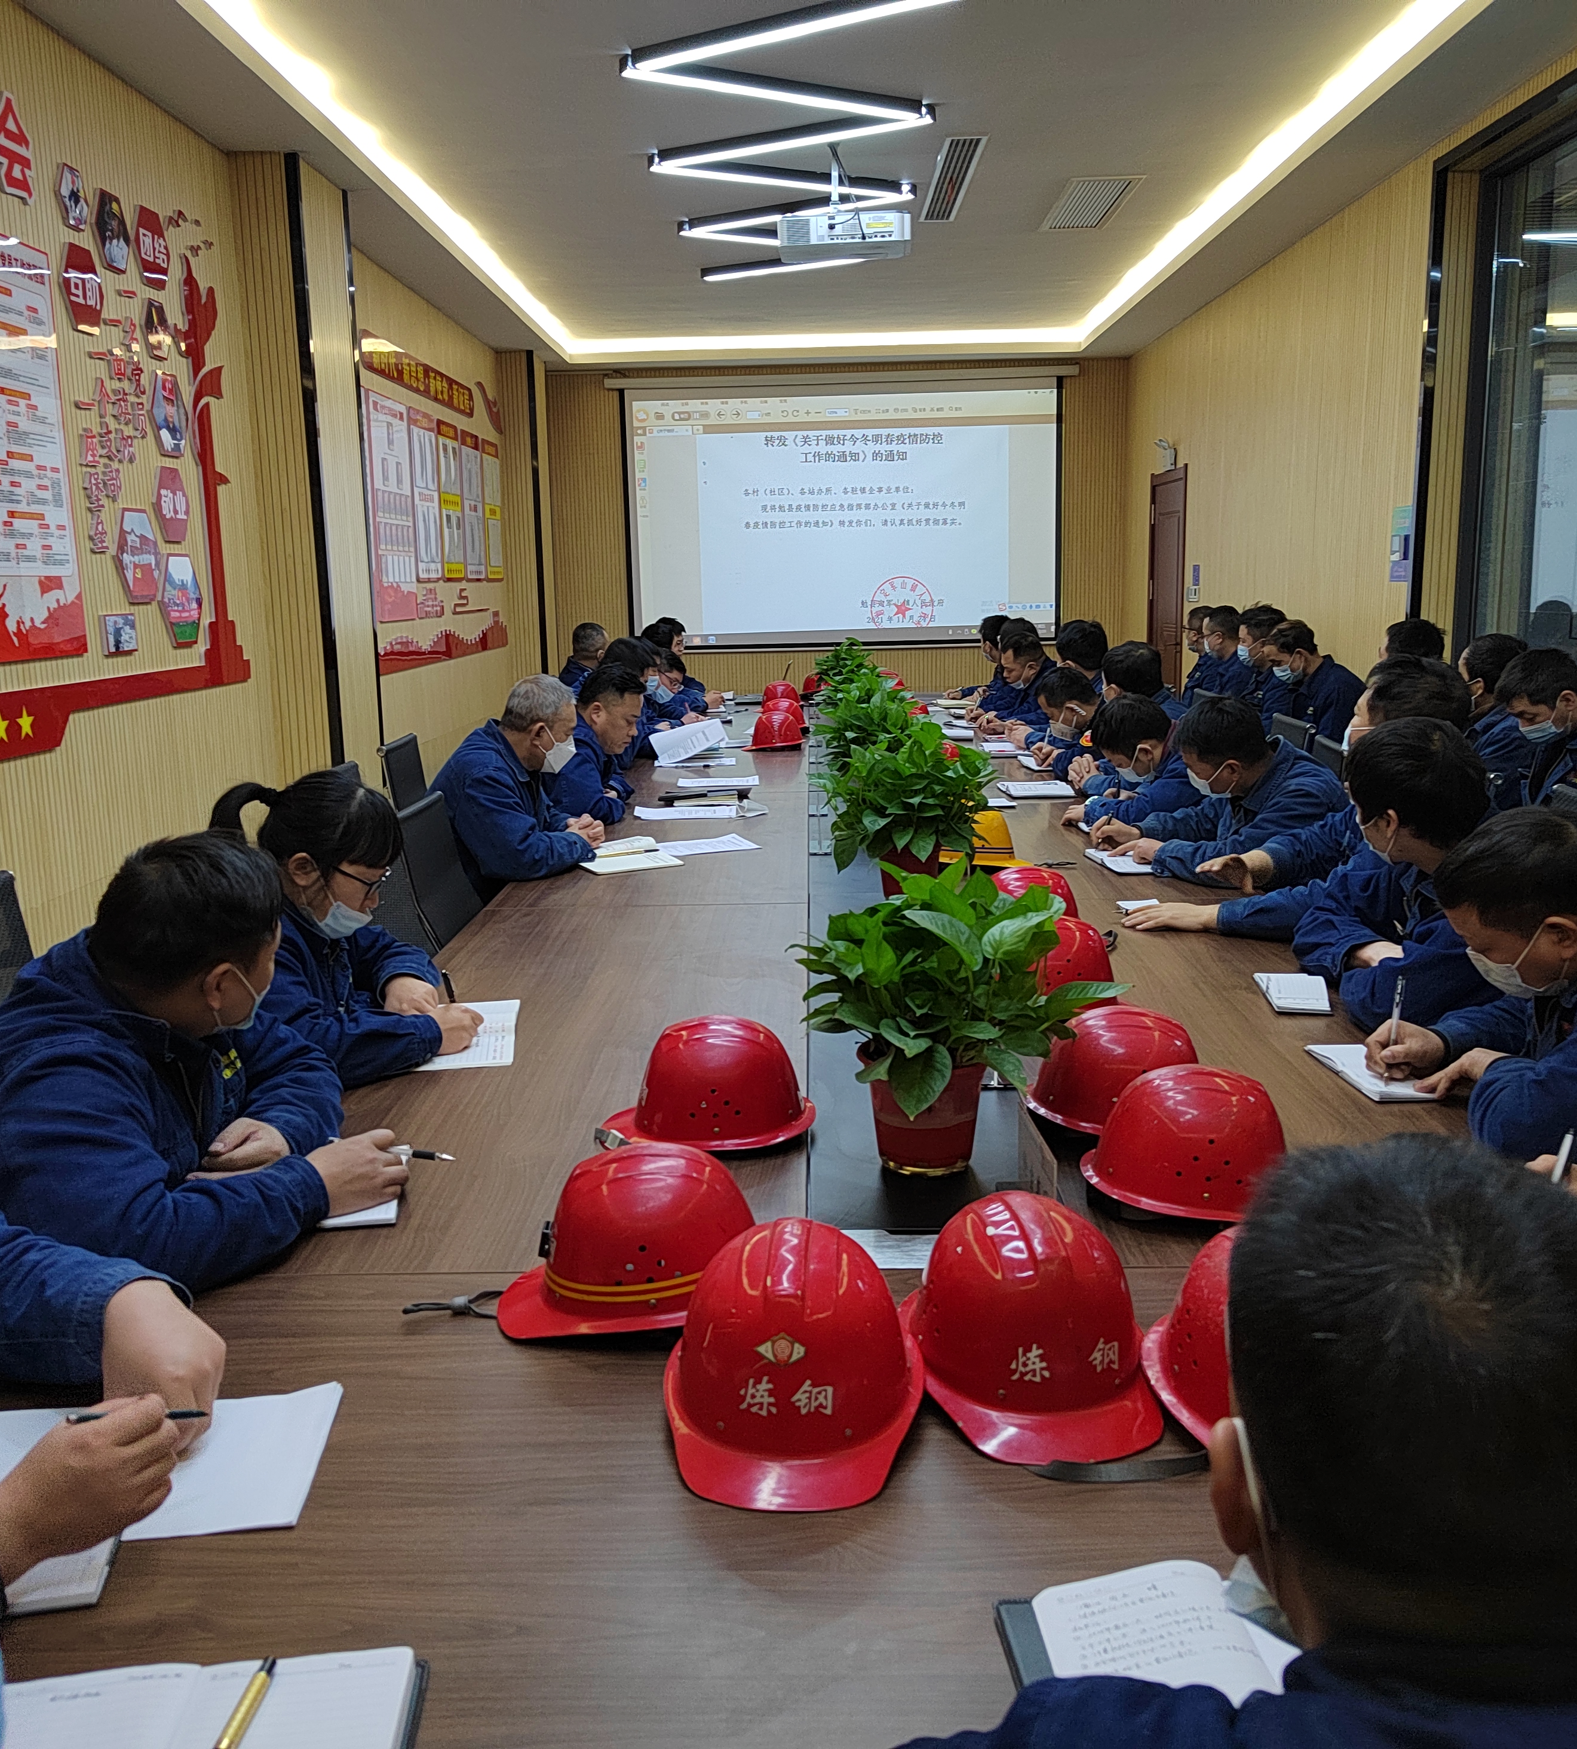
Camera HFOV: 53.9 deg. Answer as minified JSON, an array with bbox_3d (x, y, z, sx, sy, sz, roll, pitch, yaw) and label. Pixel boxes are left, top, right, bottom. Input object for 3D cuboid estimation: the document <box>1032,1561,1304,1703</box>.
[{"bbox_3d":[0.290,0.497,0.946,0.265,0.022,0.200,-2,11,-5],"label":"document"}]

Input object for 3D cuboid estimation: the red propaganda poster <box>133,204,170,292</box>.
[{"bbox_3d":[-1.890,-1.854,4.590,0.022,0.228,0.255,-1,11,1],"label":"red propaganda poster"}]

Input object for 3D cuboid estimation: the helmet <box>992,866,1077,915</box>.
[{"bbox_3d":[0.451,0.059,2.867,0.275,0.155,0.215,-1,11,1],"label":"helmet"}]

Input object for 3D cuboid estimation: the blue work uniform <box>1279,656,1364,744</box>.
[{"bbox_3d":[1.894,-0.471,5.550,0.420,0.580,0.500,-3,11,-9],"label":"blue work uniform"}]

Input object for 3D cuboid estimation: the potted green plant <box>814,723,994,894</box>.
[{"bbox_3d":[0.267,-0.150,3.488,0.400,0.410,0.400,-1,11,1],"label":"potted green plant"}]

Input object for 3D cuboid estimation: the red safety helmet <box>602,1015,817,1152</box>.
[{"bbox_3d":[-0.100,0.250,1.927,0.275,0.155,0.215,-2,11,-2],"label":"red safety helmet"}]

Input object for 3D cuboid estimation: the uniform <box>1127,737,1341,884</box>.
[{"bbox_3d":[1.150,-0.044,3.724,0.550,0.580,0.560,-2,11,-2],"label":"uniform"}]

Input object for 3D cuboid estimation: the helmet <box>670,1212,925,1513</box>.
[{"bbox_3d":[0.002,0.383,1.299,0.224,0.160,0.287,0,11,5],"label":"helmet"}]

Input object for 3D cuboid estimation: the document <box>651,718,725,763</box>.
[{"bbox_3d":[-0.395,-0.540,6.224,0.290,0.020,0.210,-18,35,-6],"label":"document"}]

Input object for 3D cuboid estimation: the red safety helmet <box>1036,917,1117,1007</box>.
[{"bbox_3d":[0.437,0.141,2.441,0.275,0.155,0.215,-1,11,-1],"label":"red safety helmet"}]

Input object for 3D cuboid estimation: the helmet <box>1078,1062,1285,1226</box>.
[{"bbox_3d":[0.466,0.295,1.726,0.275,0.155,0.215,1,11,9],"label":"helmet"}]

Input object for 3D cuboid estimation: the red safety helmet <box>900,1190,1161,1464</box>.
[{"bbox_3d":[0.210,0.368,1.353,0.222,0.160,0.285,-3,11,-11],"label":"red safety helmet"}]

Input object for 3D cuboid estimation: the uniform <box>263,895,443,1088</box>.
[{"bbox_3d":[-0.747,0.299,2.497,0.480,0.540,0.500,1,11,9],"label":"uniform"}]

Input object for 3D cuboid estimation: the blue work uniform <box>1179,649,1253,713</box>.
[{"bbox_3d":[2.058,-0.739,7.367,0.460,0.600,0.500,-2,11,-2],"label":"blue work uniform"}]

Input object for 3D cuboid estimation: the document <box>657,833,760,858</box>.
[{"bbox_3d":[-0.246,-0.076,4.137,0.297,0.010,0.210,-6,12,-22],"label":"document"}]

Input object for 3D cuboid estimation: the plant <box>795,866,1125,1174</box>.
[{"bbox_3d":[0.214,0.165,1.882,0.390,0.360,0.370,-1,11,1],"label":"plant"}]

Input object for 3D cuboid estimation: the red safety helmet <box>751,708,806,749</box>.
[{"bbox_3d":[-0.049,-0.635,6.599,0.285,0.165,0.222,-2,11,-5],"label":"red safety helmet"}]

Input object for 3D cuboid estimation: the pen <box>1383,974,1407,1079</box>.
[{"bbox_3d":[0.820,0.212,2.102,0.011,0.148,0.011,9,-6,-1],"label":"pen"}]

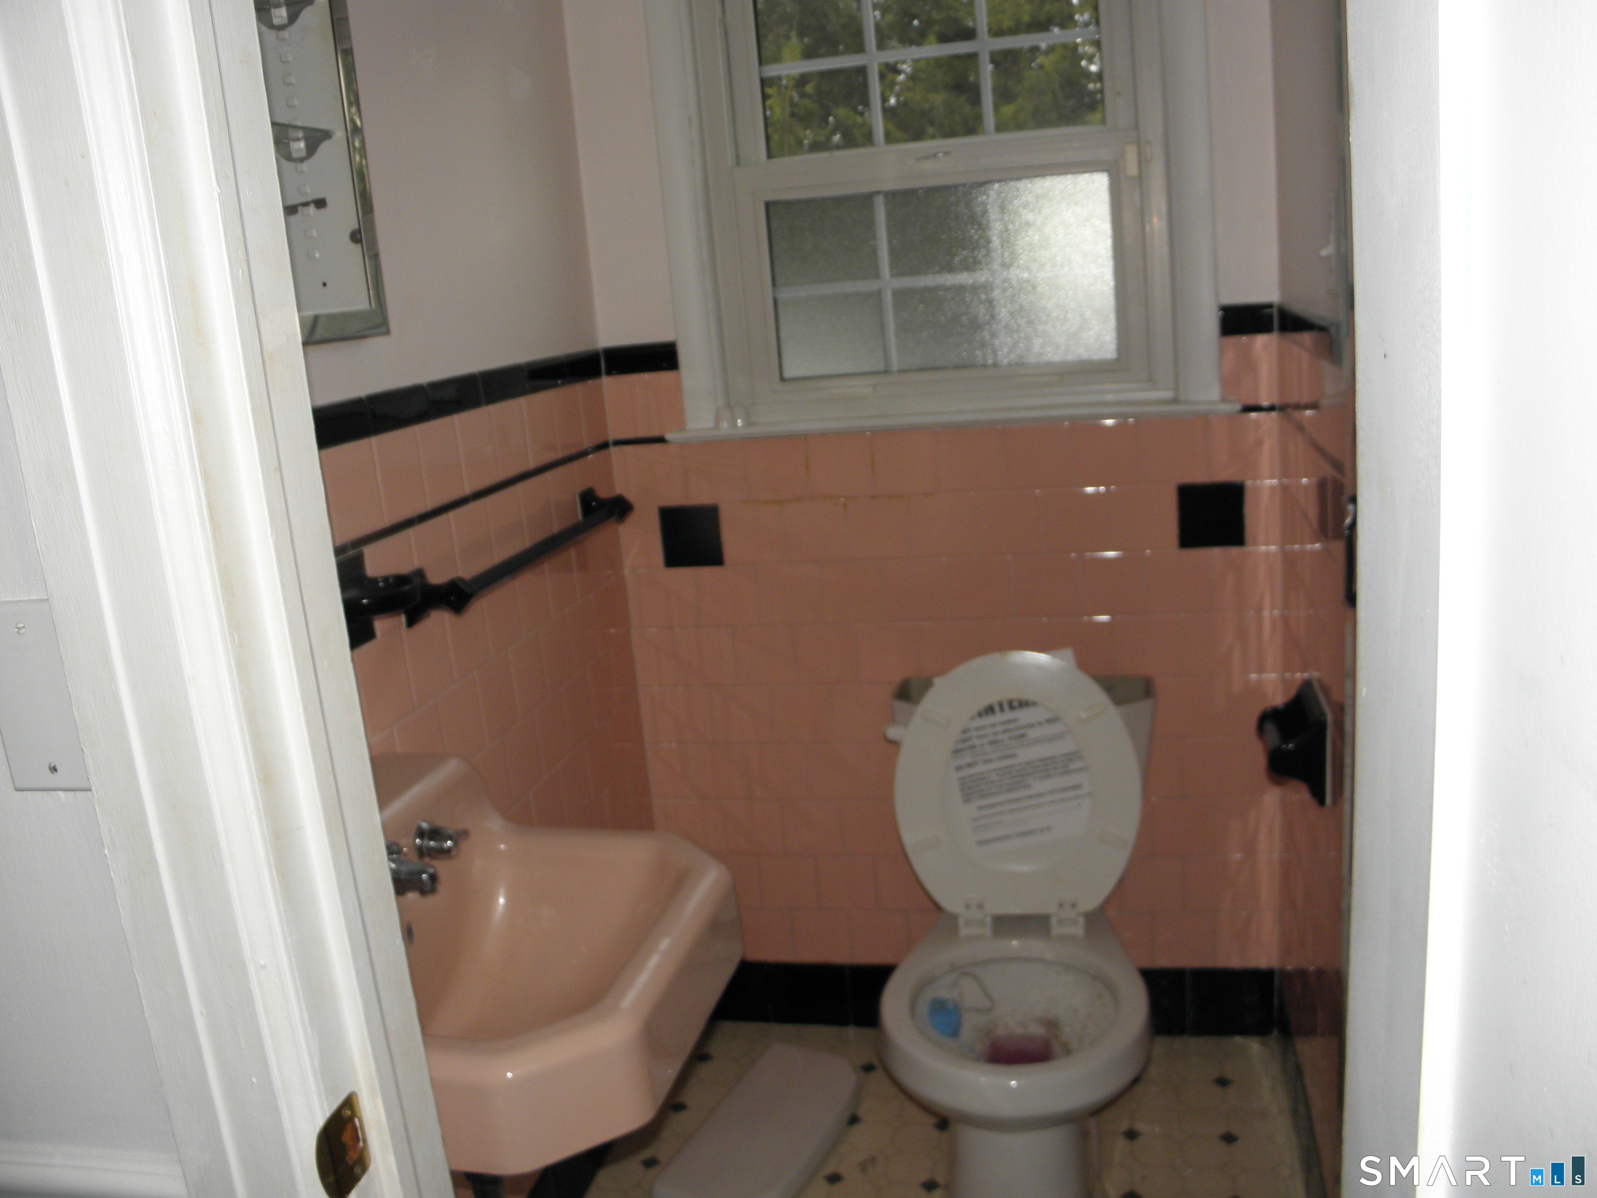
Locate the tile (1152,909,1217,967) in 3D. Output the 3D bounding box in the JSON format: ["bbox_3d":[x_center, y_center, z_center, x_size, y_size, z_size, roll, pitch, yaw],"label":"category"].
[{"bbox_3d":[0.676,0.597,2.269,0.108,0.108,0.009,-2,14,12],"label":"tile"}]

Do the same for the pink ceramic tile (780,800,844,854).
[{"bbox_3d":[0.026,0.415,2.357,0.108,0.108,0.009,-2,14,12],"label":"pink ceramic tile"}]

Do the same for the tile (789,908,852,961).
[{"bbox_3d":[0.044,0.628,2.411,0.108,0.108,0.009,-2,14,12],"label":"tile"}]

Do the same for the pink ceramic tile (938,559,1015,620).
[{"bbox_3d":[0.306,-0.019,2.196,0.108,0.108,0.009,-2,14,13],"label":"pink ceramic tile"}]

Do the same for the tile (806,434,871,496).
[{"bbox_3d":[0.070,-0.226,2.174,0.108,0.108,0.009,-2,14,12],"label":"tile"}]

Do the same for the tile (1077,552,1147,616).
[{"bbox_3d":[0.524,-0.026,2.161,0.108,0.108,0.010,-2,14,11],"label":"tile"}]

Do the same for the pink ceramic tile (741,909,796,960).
[{"bbox_3d":[-0.067,0.632,2.436,0.108,0.108,0.009,-2,14,12],"label":"pink ceramic tile"}]

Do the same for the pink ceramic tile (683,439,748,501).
[{"bbox_3d":[-0.144,-0.221,2.220,0.108,0.108,0.009,-2,14,12],"label":"pink ceramic tile"}]

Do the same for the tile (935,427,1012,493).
[{"bbox_3d":[0.282,-0.231,2.127,0.108,0.108,0.009,-2,14,12],"label":"tile"}]

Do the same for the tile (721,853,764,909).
[{"bbox_3d":[-0.126,0.527,2.433,0.108,0.108,0.012,-2,14,13],"label":"tile"}]

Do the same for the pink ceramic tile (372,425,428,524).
[{"bbox_3d":[-0.490,-0.155,1.575,0.012,0.108,0.108,-2,14,13],"label":"pink ceramic tile"}]

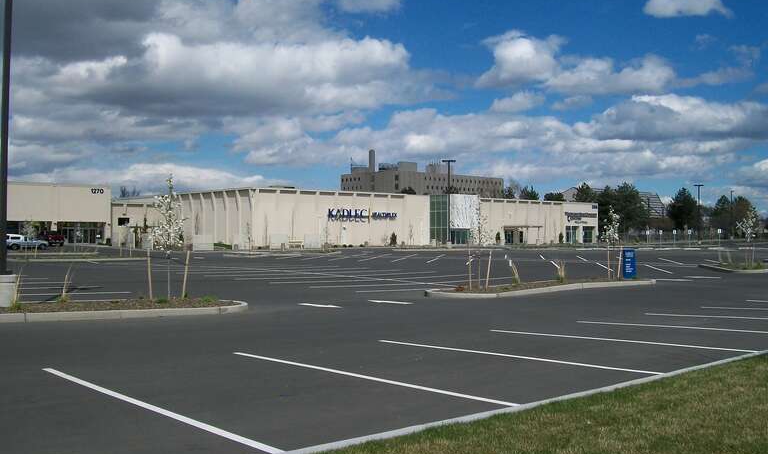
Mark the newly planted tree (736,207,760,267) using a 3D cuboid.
[{"bbox_3d":[17.114,0.493,37.500,1.100,2.850,1.100,0,-1,25],"label":"newly planted tree"}]

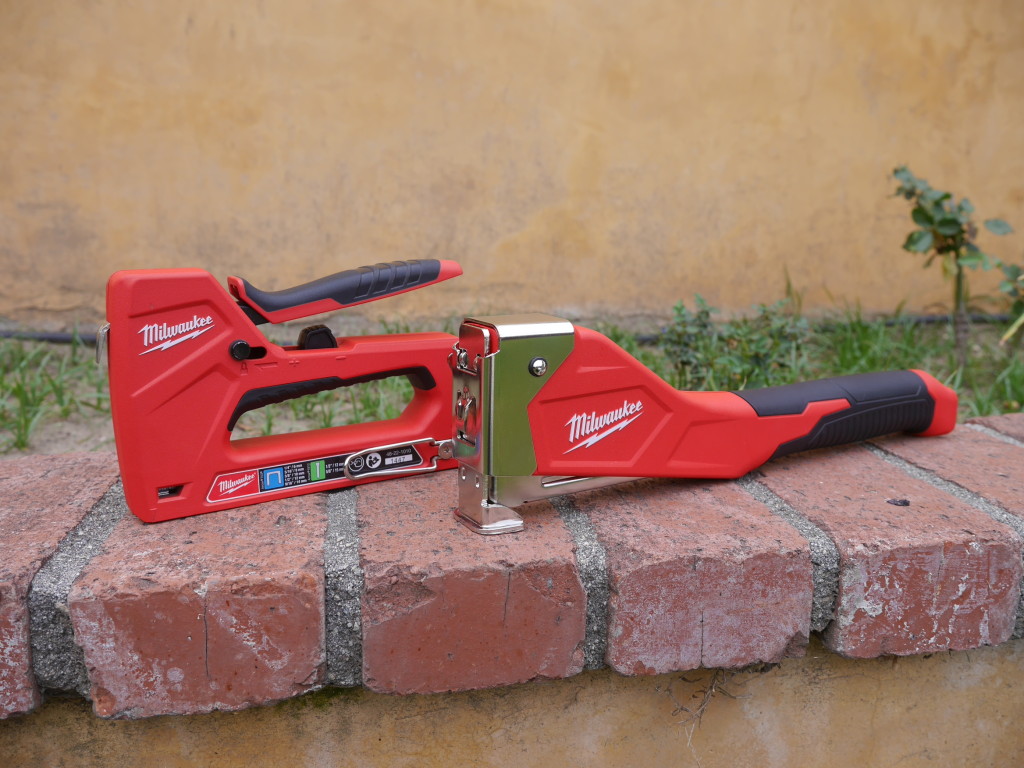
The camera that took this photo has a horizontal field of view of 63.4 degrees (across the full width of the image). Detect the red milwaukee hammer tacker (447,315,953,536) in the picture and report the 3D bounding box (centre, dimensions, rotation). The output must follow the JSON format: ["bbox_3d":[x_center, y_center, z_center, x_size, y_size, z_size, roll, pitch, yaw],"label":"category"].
[{"bbox_3d":[0.134,0.002,0.478,0.357,0.101,0.039,-7,16,-27],"label":"red milwaukee hammer tacker"}]

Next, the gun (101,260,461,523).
[{"bbox_3d":[-0.113,-0.005,0.445,0.190,0.123,0.035,-7,17,-28],"label":"gun"}]

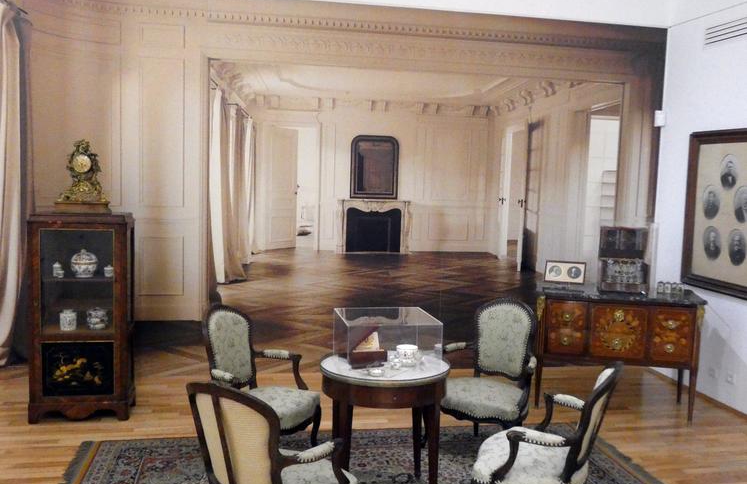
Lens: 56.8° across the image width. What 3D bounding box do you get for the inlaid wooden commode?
[{"bbox_3d":[1.825,0.813,5.256,1.141,0.891,0.538,3,5,14],"label":"inlaid wooden commode"}]

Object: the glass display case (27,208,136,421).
[{"bbox_3d":[-1.980,0.508,4.728,0.632,1.382,0.308,1,5,-10],"label":"glass display case"}]

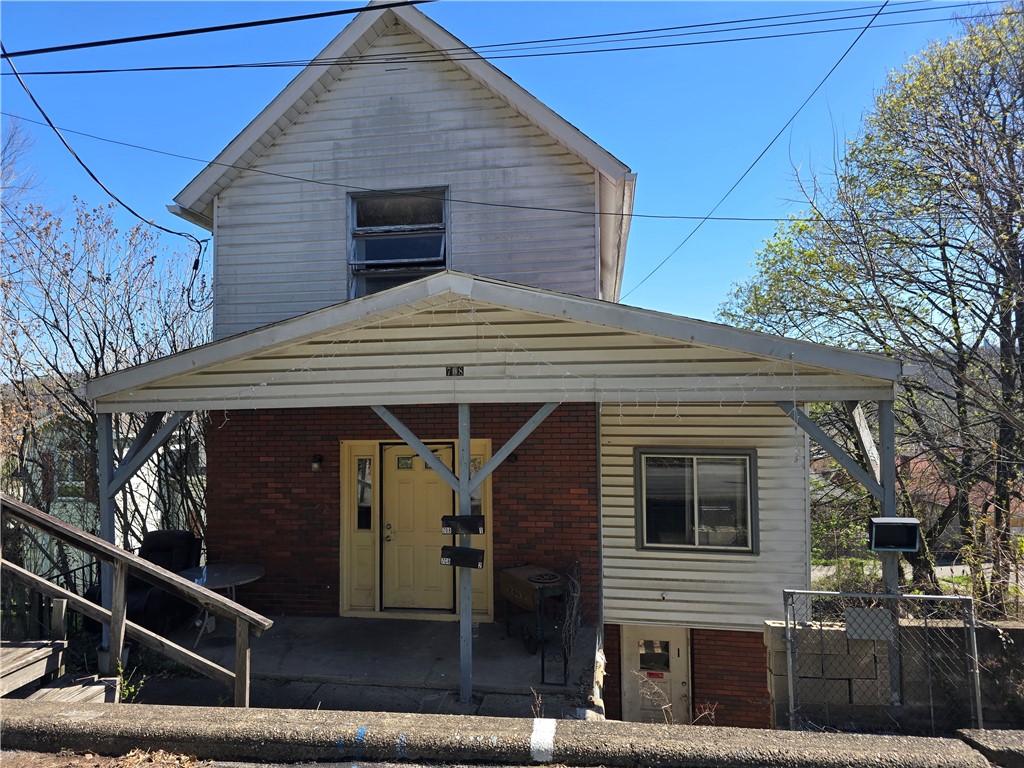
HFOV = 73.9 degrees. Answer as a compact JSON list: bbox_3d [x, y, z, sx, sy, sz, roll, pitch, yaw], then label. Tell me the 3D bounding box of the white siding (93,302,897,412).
[{"bbox_3d":[-0.530,-0.296,6.376,7.595,0.980,0.160,-1,-3,10],"label":"white siding"}]

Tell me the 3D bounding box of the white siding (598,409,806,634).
[{"bbox_3d":[2.320,1.552,8.293,2.414,2.787,0.170,-1,-3,10],"label":"white siding"}]

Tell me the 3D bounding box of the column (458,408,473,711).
[{"bbox_3d":[-0.433,1.552,6.305,0.100,2.760,0.100,-1,-3,10],"label":"column"}]

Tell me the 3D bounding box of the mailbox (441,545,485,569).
[{"bbox_3d":[-0.448,1.580,6.195,0.400,0.172,0.110,3,-2,10],"label":"mailbox"}]

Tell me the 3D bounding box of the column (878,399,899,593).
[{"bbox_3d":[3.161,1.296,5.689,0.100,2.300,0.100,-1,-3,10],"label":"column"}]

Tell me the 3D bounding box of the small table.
[{"bbox_3d":[-3.447,2.586,8.020,1.000,0.720,1.000,-1,-3,10],"label":"small table"}]

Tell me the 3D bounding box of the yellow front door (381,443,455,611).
[{"bbox_3d":[-1.200,1.802,8.589,0.967,2.095,0.090,-1,-3,10],"label":"yellow front door"}]

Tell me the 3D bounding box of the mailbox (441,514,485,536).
[{"bbox_3d":[-0.445,1.289,6.207,0.401,0.172,0.110,-1,-3,10],"label":"mailbox"}]

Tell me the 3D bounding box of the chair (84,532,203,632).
[{"bbox_3d":[-4.588,2.455,8.559,0.920,1.050,0.950,-1,-3,10],"label":"chair"}]

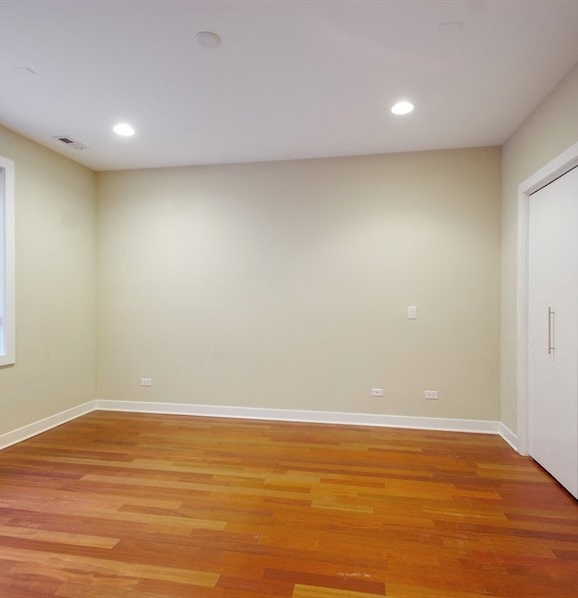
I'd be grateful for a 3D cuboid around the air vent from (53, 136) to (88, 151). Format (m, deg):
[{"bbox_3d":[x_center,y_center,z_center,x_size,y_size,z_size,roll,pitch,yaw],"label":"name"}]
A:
[{"bbox_3d":[-2.009,-1.430,3.441,0.145,0.020,0.280,0,0,10],"label":"air vent"}]

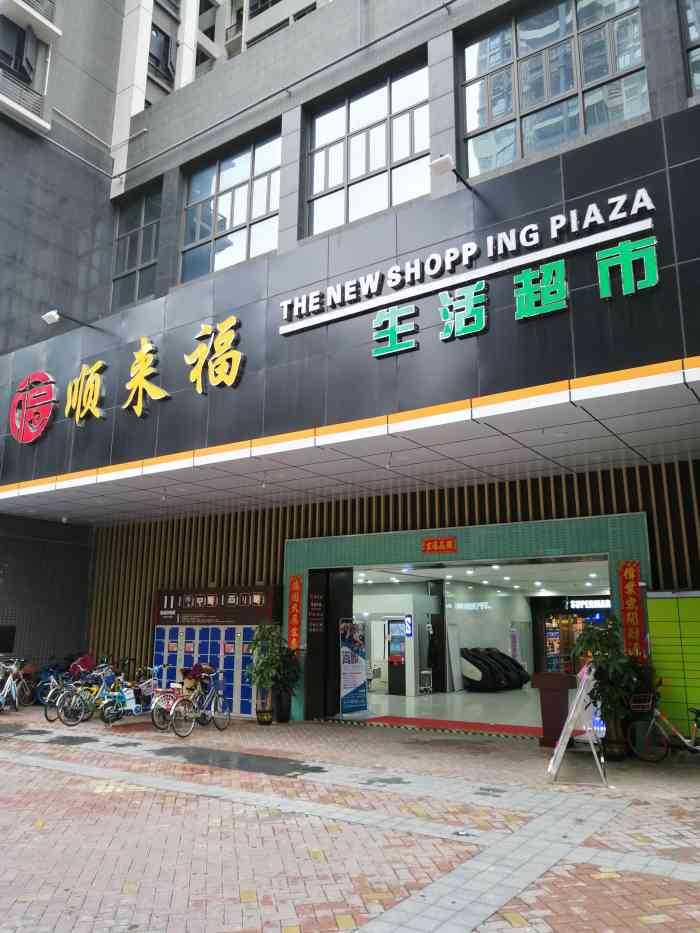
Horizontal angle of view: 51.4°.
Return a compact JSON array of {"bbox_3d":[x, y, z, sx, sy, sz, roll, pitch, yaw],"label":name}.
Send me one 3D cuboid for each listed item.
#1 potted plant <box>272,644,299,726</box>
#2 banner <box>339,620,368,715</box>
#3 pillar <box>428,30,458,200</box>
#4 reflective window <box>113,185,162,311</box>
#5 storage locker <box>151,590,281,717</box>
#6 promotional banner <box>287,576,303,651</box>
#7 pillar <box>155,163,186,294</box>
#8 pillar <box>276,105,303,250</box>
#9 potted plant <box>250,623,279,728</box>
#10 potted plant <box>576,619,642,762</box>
[{"bbox_3d":[-1.239,4.215,14.202,0.540,1.441,0.530,0,-12,0],"label":"potted plant"},{"bbox_3d":[0.105,4.101,14.833,0.820,1.923,0.100,9,-15,-37],"label":"banner"},{"bbox_3d":[1.989,-7.217,14.995,0.530,3.520,0.500,-8,-14,33],"label":"pillar"},{"bbox_3d":[-5.917,-6.127,20.550,2.250,3.300,0.150,-8,-14,33],"label":"reflective window"},{"bbox_3d":[-2.817,3.916,15.632,3.440,2.630,0.470,-8,-14,33],"label":"storage locker"},{"bbox_3d":[-1.106,2.941,14.652,0.320,1.480,0.030,-8,-14,33],"label":"promotional banner"},{"bbox_3d":[-4.637,-6.264,19.394,0.620,3.520,0.500,-8,-14,33],"label":"pillar"},{"bbox_3d":[-1.262,-6.750,17.153,0.550,3.520,0.500,-8,-14,33],"label":"pillar"},{"bbox_3d":[-1.650,3.984,14.042,0.600,1.828,0.580,0,-12,0],"label":"potted plant"},{"bbox_3d":[3.768,3.139,10.488,0.950,1.973,0.920,-8,-14,33],"label":"potted plant"}]

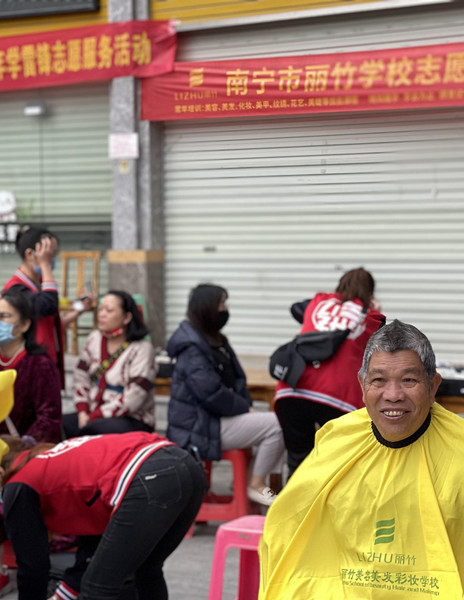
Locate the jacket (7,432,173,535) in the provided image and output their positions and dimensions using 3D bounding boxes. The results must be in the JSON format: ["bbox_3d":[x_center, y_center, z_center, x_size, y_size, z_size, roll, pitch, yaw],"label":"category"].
[{"bbox_3d":[-0.497,0.642,5.200,0.560,0.340,0.420,-11,-4,35],"label":"jacket"}]

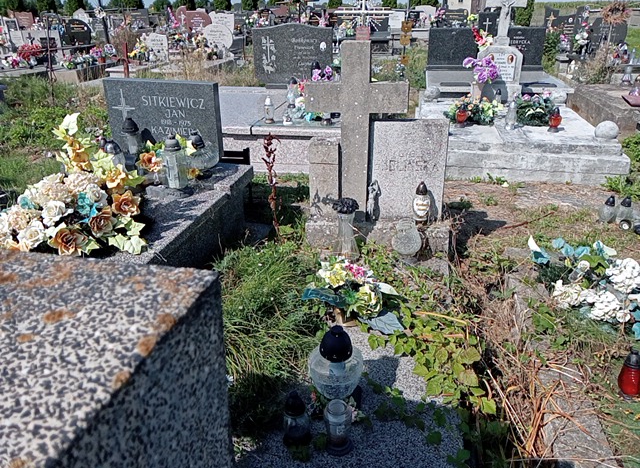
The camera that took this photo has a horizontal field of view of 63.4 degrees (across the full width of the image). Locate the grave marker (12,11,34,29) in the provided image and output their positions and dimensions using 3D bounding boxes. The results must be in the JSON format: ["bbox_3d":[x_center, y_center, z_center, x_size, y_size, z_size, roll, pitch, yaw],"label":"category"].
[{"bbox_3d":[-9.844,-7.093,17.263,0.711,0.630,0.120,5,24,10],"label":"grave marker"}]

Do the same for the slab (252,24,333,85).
[{"bbox_3d":[-0.354,-2.382,6.873,1.056,0.744,0.100,4,24,10],"label":"slab"}]

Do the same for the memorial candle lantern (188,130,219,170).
[{"bbox_3d":[-0.855,-0.612,3.817,0.190,0.250,0.190,-2,24,13],"label":"memorial candle lantern"}]

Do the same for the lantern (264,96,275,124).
[{"bbox_3d":[-0.501,-1.222,5.091,0.094,0.250,0.094,4,24,10],"label":"lantern"}]

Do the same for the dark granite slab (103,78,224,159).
[{"bbox_3d":[-1.214,-0.883,4.028,0.910,0.590,0.080,5,24,12],"label":"dark granite slab"}]

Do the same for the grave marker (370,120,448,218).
[{"bbox_3d":[0.606,-0.432,3.551,0.514,0.694,0.090,3,24,7],"label":"grave marker"}]

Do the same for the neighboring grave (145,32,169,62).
[{"bbox_3d":[-3.726,-4.291,11.928,0.493,0.639,0.100,5,24,10],"label":"neighboring grave"}]

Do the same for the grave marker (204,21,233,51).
[{"bbox_3d":[-2.332,-4.538,11.929,0.662,0.623,0.100,5,24,10],"label":"grave marker"}]

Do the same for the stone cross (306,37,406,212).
[{"bbox_3d":[0.234,-0.680,3.464,0.675,1.143,0.130,3,24,7],"label":"stone cross"}]

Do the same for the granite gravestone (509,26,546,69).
[{"bbox_3d":[3.313,-3.129,8.619,0.797,0.592,0.100,4,24,10],"label":"granite gravestone"}]

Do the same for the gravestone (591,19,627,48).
[{"bbox_3d":[6.058,-4.151,10.912,0.739,0.725,0.120,4,24,10],"label":"gravestone"}]

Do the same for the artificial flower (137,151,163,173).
[{"bbox_3d":[-1.205,-0.513,3.660,0.165,0.110,0.130,0,24,0],"label":"artificial flower"}]

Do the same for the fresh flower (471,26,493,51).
[{"bbox_3d":[2.547,-3.070,8.154,0.327,0.369,0.250,4,24,10],"label":"fresh flower"}]

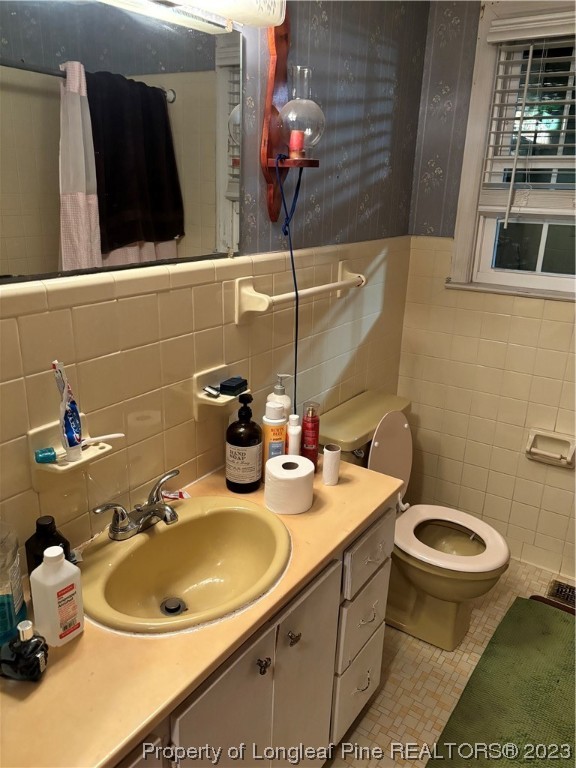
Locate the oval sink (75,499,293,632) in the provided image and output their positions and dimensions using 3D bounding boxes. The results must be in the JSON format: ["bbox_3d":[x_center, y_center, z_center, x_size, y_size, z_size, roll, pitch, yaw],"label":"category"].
[{"bbox_3d":[-0.211,0.421,1.221,0.410,0.175,0.480,14,22,32],"label":"oval sink"}]

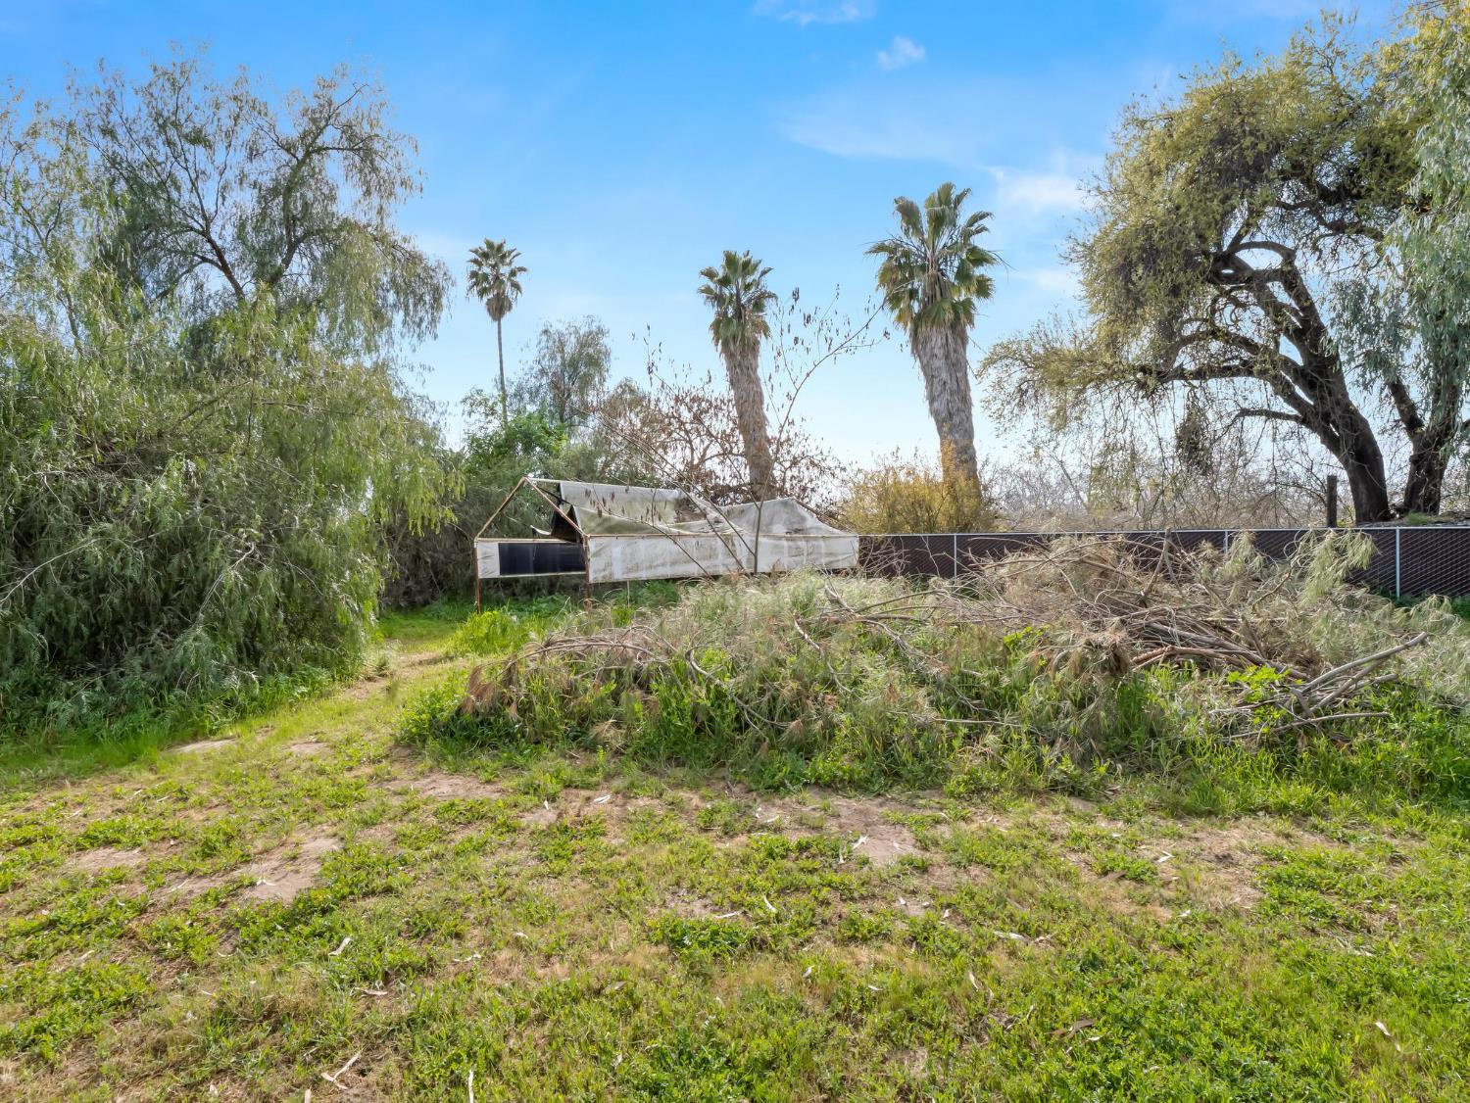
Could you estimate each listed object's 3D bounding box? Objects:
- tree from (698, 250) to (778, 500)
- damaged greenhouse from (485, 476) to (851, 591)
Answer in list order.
[{"bbox_3d":[0.130,-6.540,31.500,3.700,14.900,3.700,0,1,0],"label":"tree"},{"bbox_3d":[-0.860,0.020,12.280,3.100,2.200,6.360,1,1,43],"label":"damaged greenhouse"}]

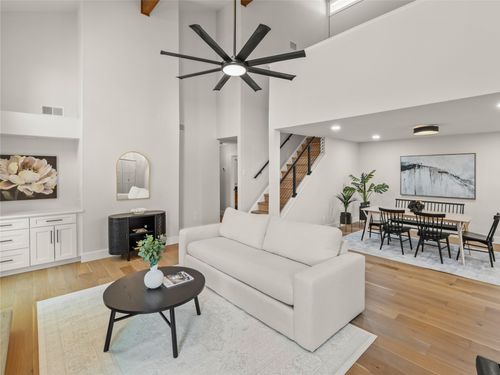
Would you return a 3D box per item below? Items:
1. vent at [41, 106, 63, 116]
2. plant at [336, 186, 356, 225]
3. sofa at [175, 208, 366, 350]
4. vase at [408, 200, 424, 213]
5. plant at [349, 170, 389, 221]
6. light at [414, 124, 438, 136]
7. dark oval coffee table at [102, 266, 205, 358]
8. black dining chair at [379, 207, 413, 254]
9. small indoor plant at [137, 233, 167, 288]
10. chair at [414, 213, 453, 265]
[{"bbox_3d":[-3.550,-1.361,4.155,0.030,0.170,0.340,2,3,42],"label":"vent"},{"bbox_3d":[2.570,0.475,6.170,0.480,1.000,0.480,2,3,45],"label":"plant"},{"bbox_3d":[0.053,0.905,3.170,0.990,0.870,2.520,-2,3,-42],"label":"sofa"},{"bbox_3d":[3.530,0.418,4.938,0.280,0.240,0.280,2,3,45],"label":"vase"},{"bbox_3d":[3.430,0.254,6.763,1.050,1.440,0.950,2,3,45],"label":"plant"},{"bbox_3d":[3.800,-1.230,4.990,0.410,0.130,0.410,2,3,45],"label":"light"},{"bbox_3d":[-0.900,1.148,2.221,1.020,0.450,0.840,2,3,42],"label":"dark oval coffee table"},{"bbox_3d":[3.010,0.854,4.763,0.480,0.860,0.540,2,3,45],"label":"black dining chair"},{"bbox_3d":[-0.925,0.684,2.185,0.250,0.480,0.250,-2,3,-45],"label":"small indoor plant"},{"bbox_3d":[3.390,0.871,4.293,0.480,0.860,0.540,2,3,45],"label":"chair"}]

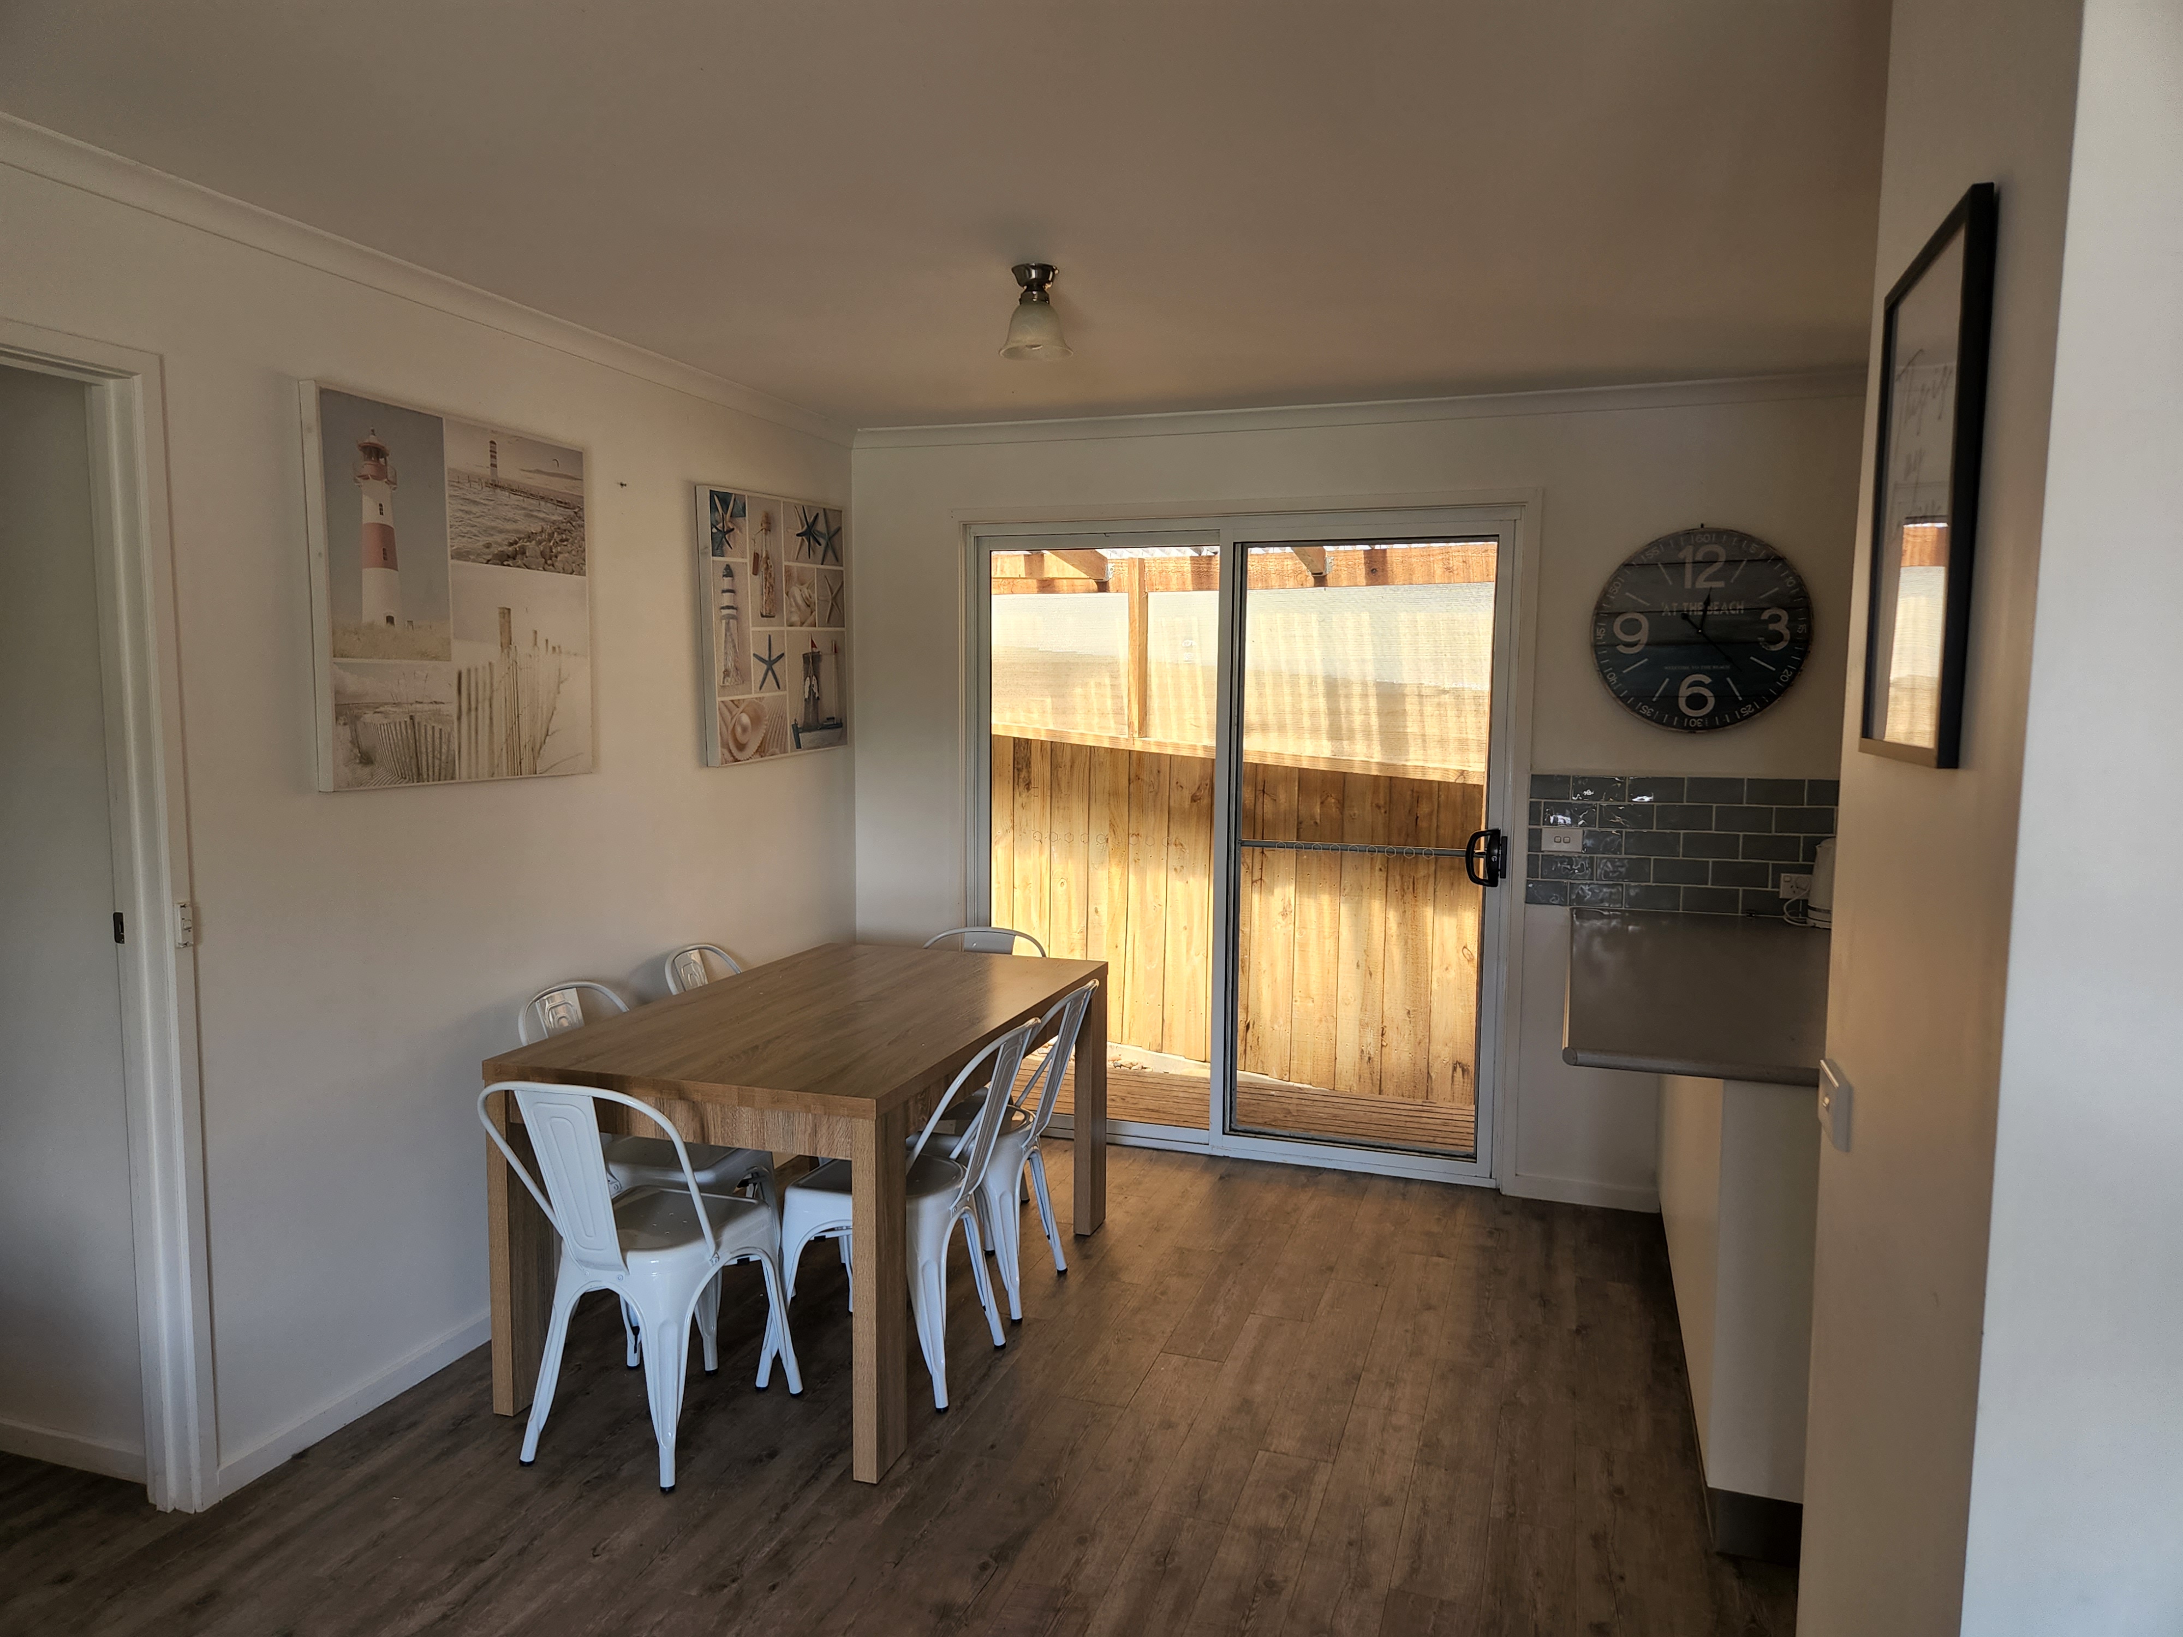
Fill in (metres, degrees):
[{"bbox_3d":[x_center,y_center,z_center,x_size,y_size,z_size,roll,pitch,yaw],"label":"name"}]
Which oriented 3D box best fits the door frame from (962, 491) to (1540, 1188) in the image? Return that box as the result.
[{"bbox_3d":[0.429,0.058,4.646,1.870,2.115,0.120,2,6,18],"label":"door frame"}]

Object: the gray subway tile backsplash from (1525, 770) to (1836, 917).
[{"bbox_3d":[1.702,0.079,4.183,0.844,0.390,0.012,2,6,18],"label":"gray subway tile backsplash"}]

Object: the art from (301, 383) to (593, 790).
[{"bbox_3d":[-1.383,-0.478,3.206,0.038,0.793,0.797,2,6,18],"label":"art"}]

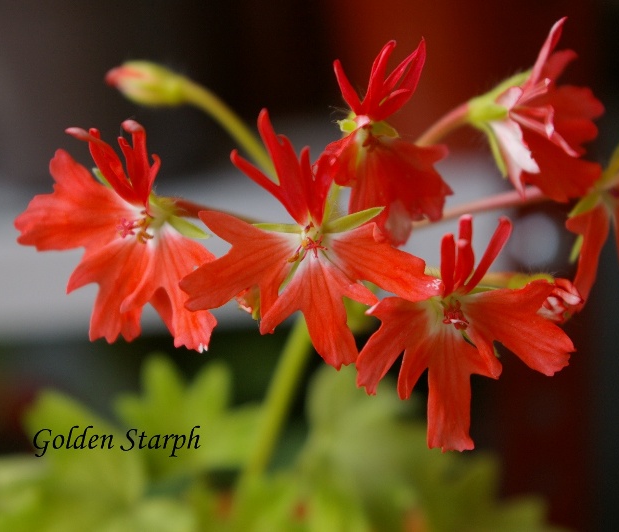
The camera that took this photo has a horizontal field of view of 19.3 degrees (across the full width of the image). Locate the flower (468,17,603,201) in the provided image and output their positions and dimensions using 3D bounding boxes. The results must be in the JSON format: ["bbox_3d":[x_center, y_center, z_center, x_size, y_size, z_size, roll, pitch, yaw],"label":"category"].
[{"bbox_3d":[0.043,-0.030,0.350,0.020,0.033,0.030,7,6,-17],"label":"flower"}]

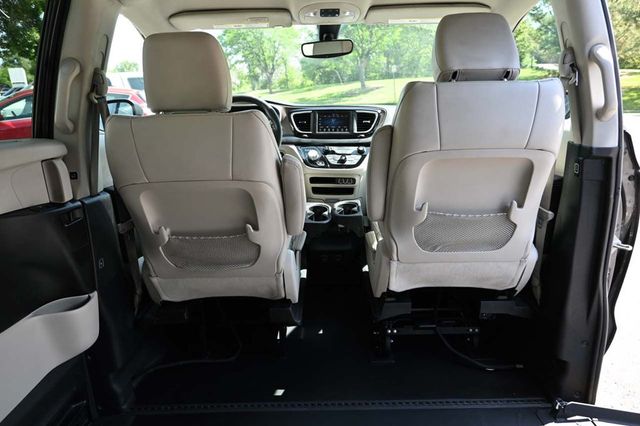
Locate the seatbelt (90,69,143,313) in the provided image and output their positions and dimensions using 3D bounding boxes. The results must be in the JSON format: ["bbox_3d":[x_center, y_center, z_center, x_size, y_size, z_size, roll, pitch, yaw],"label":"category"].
[{"bbox_3d":[-0.655,-0.026,1.439,0.110,0.860,0.200,0,15,1],"label":"seatbelt"}]

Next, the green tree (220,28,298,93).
[{"bbox_3d":[-3.776,-11.592,27.049,6.000,7.600,6.000,0,15,1],"label":"green tree"}]

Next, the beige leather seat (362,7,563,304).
[{"bbox_3d":[0.445,-0.203,1.642,0.570,0.920,0.770,0,15,1],"label":"beige leather seat"}]

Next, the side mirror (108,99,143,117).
[{"bbox_3d":[-1.015,-0.498,2.180,0.250,0.180,0.130,-1,15,-5],"label":"side mirror"}]

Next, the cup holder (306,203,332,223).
[{"bbox_3d":[-0.002,0.006,1.800,0.110,0.080,0.120,0,15,1],"label":"cup holder"}]

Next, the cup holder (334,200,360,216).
[{"bbox_3d":[0.120,-0.011,1.860,0.110,0.080,0.120,0,15,1],"label":"cup holder"}]

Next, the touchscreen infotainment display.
[{"bbox_3d":[0.067,-0.457,2.130,0.172,0.115,0.025,0,-7,1],"label":"touchscreen infotainment display"}]

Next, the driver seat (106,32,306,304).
[{"bbox_3d":[-0.335,-0.161,1.621,0.580,0.890,0.770,0,15,1],"label":"driver seat"}]

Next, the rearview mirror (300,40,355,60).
[{"bbox_3d":[0.030,-0.764,1.980,0.250,0.080,0.050,4,15,15],"label":"rearview mirror"}]

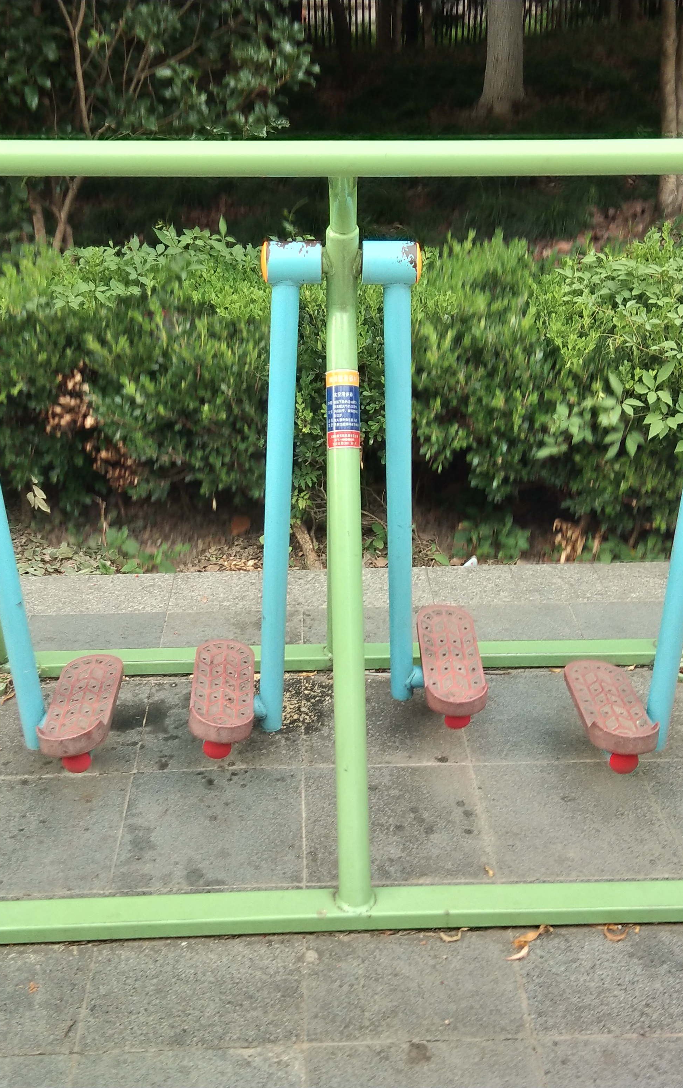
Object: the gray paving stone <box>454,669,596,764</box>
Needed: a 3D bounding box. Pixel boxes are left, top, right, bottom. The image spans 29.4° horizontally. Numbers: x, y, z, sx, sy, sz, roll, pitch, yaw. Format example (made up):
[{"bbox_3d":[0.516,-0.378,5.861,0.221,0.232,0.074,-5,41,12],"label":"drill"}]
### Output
[{"bbox_3d":[0.476,0.429,3.114,0.390,0.040,0.408,-1,23,-1],"label":"gray paving stone"}]

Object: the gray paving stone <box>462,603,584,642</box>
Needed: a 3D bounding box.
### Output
[{"bbox_3d":[0.464,0.268,3.491,0.390,0.040,0.407,-1,23,-1],"label":"gray paving stone"}]

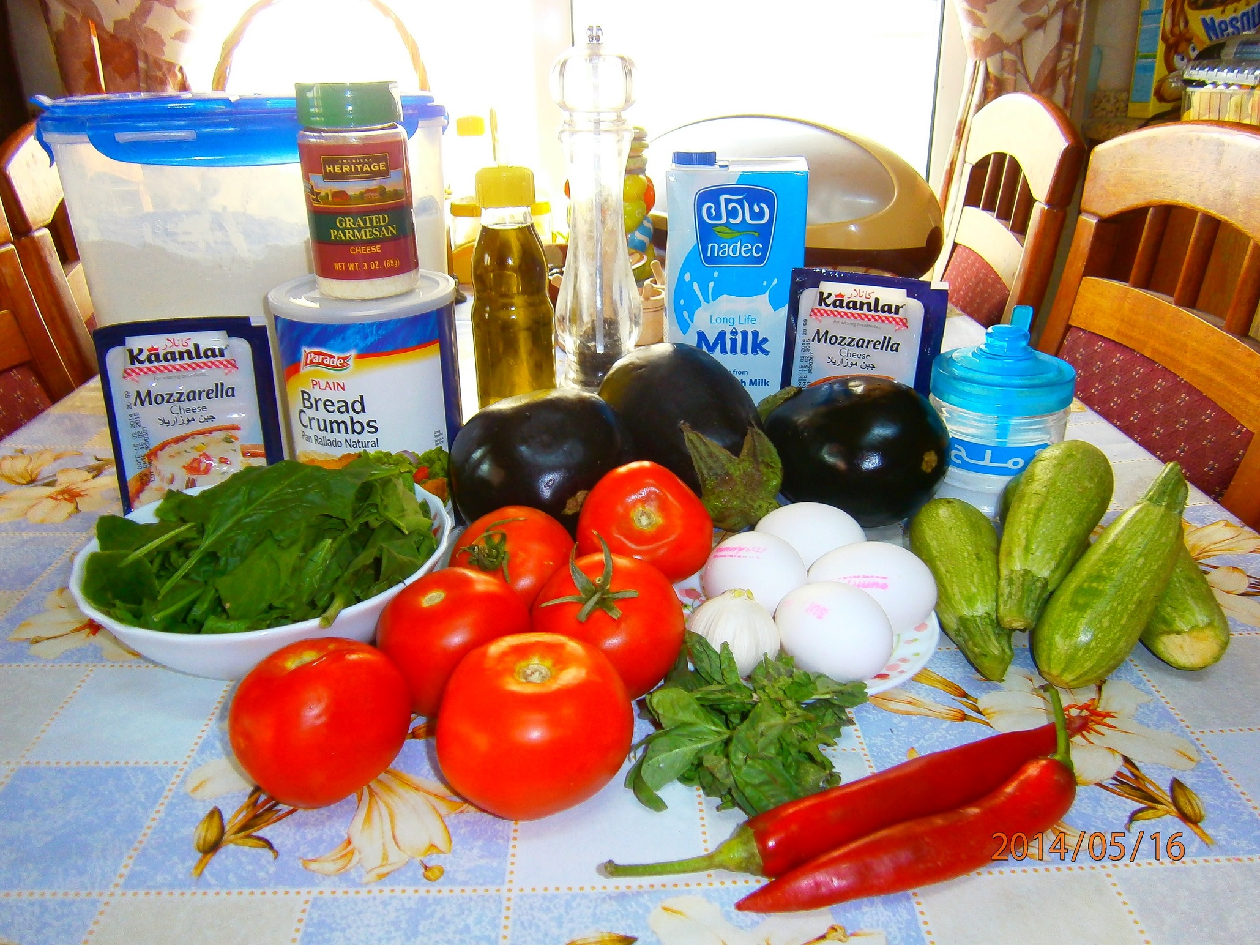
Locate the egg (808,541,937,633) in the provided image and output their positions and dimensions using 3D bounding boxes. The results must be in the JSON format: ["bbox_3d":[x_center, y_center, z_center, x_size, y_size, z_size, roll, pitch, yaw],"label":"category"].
[{"bbox_3d":[0.109,0.053,0.428,0.057,0.044,0.044,5,26,13],"label":"egg"}]

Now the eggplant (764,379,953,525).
[{"bbox_3d":[0.132,-0.015,0.578,0.090,0.090,0.138,-15,22,-27],"label":"eggplant"}]

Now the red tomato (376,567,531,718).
[{"bbox_3d":[-0.079,0.076,0.427,0.070,0.064,0.070,-6,36,-12],"label":"red tomato"}]

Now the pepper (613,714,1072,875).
[{"bbox_3d":[0.093,0.118,0.346,0.212,0.025,0.029,-10,27,-19],"label":"pepper"}]

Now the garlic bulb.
[{"bbox_3d":[0.046,0.070,0.414,0.041,0.039,0.041,2,25,7],"label":"garlic bulb"}]

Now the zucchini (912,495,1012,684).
[{"bbox_3d":[0.170,0.056,0.477,0.042,0.042,0.128,2,30,6],"label":"zucchini"}]

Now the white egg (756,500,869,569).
[{"bbox_3d":[0.091,0.037,0.489,0.059,0.044,0.044,-1,25,0],"label":"white egg"}]

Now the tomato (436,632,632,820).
[{"bbox_3d":[-0.037,0.095,0.361,0.075,0.065,0.075,-1,25,0],"label":"tomato"}]

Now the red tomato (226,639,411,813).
[{"bbox_3d":[-0.124,0.100,0.382,0.070,0.063,0.070,-11,28,-20],"label":"red tomato"}]

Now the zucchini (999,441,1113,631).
[{"bbox_3d":[0.215,0.029,0.483,0.047,0.047,0.123,14,43,29],"label":"zucchini"}]

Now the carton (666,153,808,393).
[{"bbox_3d":[0.072,-0.125,0.674,0.091,0.204,0.061,2,26,4],"label":"carton"}]

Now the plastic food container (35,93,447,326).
[{"bbox_3d":[-0.239,-0.136,0.667,0.223,0.236,0.165,-8,27,-15],"label":"plastic food container"}]

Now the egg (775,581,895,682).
[{"bbox_3d":[0.090,0.070,0.421,0.056,0.043,0.043,21,33,39],"label":"egg"}]

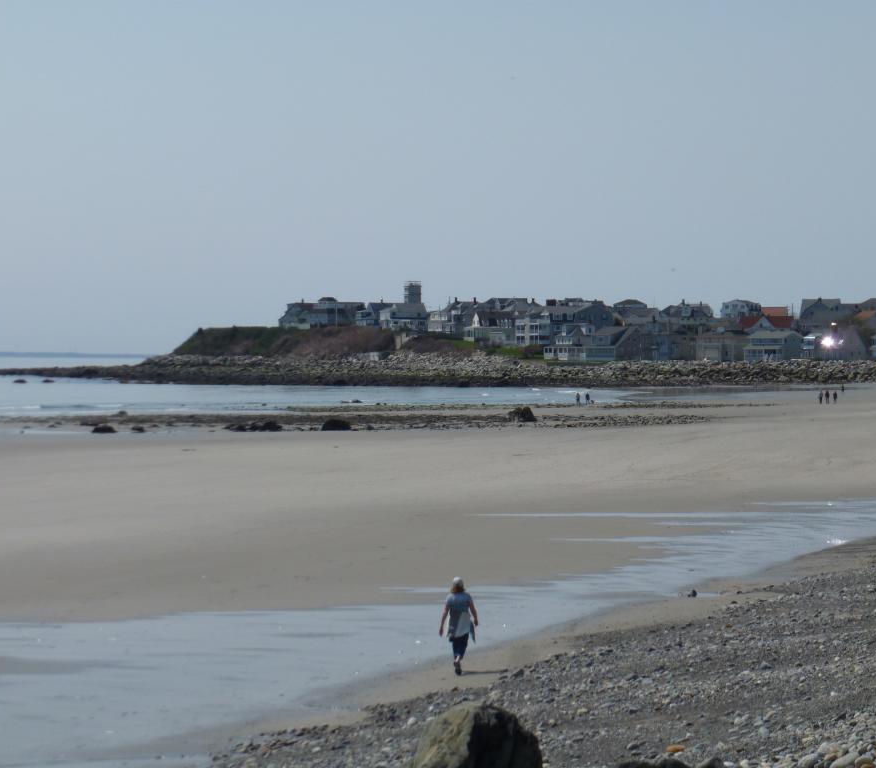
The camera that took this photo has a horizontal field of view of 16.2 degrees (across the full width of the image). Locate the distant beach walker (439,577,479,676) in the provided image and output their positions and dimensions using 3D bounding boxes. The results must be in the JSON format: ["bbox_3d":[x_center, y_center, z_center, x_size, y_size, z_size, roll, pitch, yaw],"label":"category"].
[{"bbox_3d":[0.356,4.141,52.600,0.660,1.650,0.650,0,1,6],"label":"distant beach walker"}]

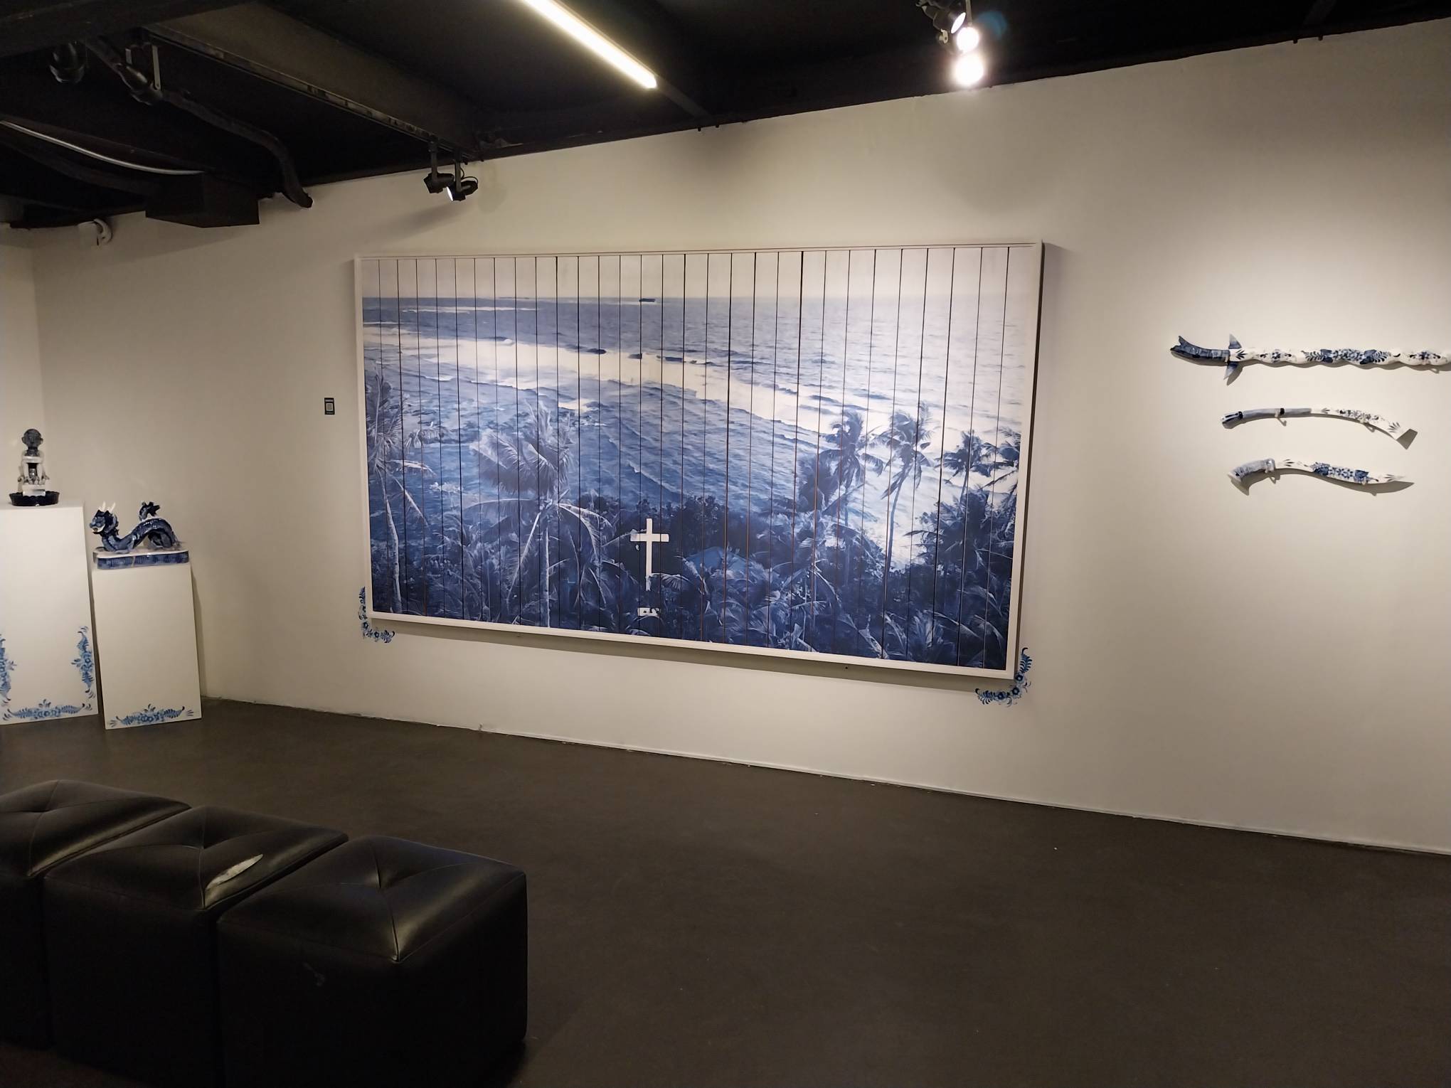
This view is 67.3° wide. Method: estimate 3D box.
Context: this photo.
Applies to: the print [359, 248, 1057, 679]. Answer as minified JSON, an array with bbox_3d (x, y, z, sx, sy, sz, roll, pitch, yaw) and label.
[{"bbox_3d":[-0.226,-0.348,4.180,2.680,1.509,0.065,4,10,17],"label":"print"}]

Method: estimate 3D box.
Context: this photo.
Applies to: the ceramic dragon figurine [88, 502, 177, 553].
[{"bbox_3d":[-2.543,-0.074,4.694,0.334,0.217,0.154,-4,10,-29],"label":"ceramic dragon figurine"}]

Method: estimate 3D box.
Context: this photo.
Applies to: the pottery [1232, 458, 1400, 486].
[{"bbox_3d":[1.895,-0.229,3.503,0.510,0.083,0.035,4,9,17],"label":"pottery"}]

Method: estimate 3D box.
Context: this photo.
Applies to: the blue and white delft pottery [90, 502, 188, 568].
[{"bbox_3d":[-2.533,-0.053,4.711,0.365,0.265,0.262,-4,10,-29],"label":"blue and white delft pottery"}]

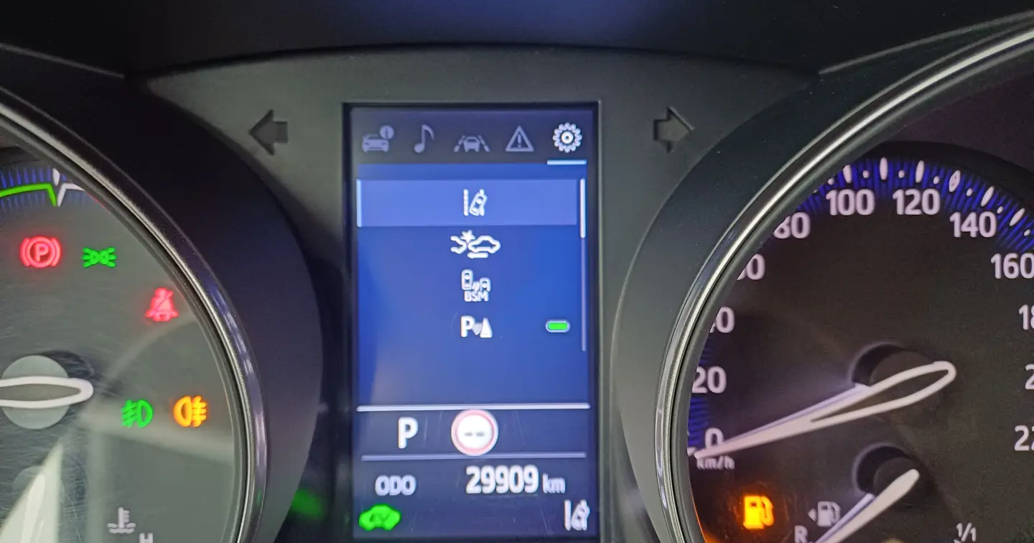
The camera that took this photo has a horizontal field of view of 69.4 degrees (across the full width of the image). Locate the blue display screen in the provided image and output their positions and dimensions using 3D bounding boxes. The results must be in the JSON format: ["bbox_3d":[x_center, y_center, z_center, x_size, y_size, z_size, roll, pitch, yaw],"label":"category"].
[{"bbox_3d":[-0.009,0.011,0.165,0.053,0.093,0.007,0,-1,-1],"label":"blue display screen"}]

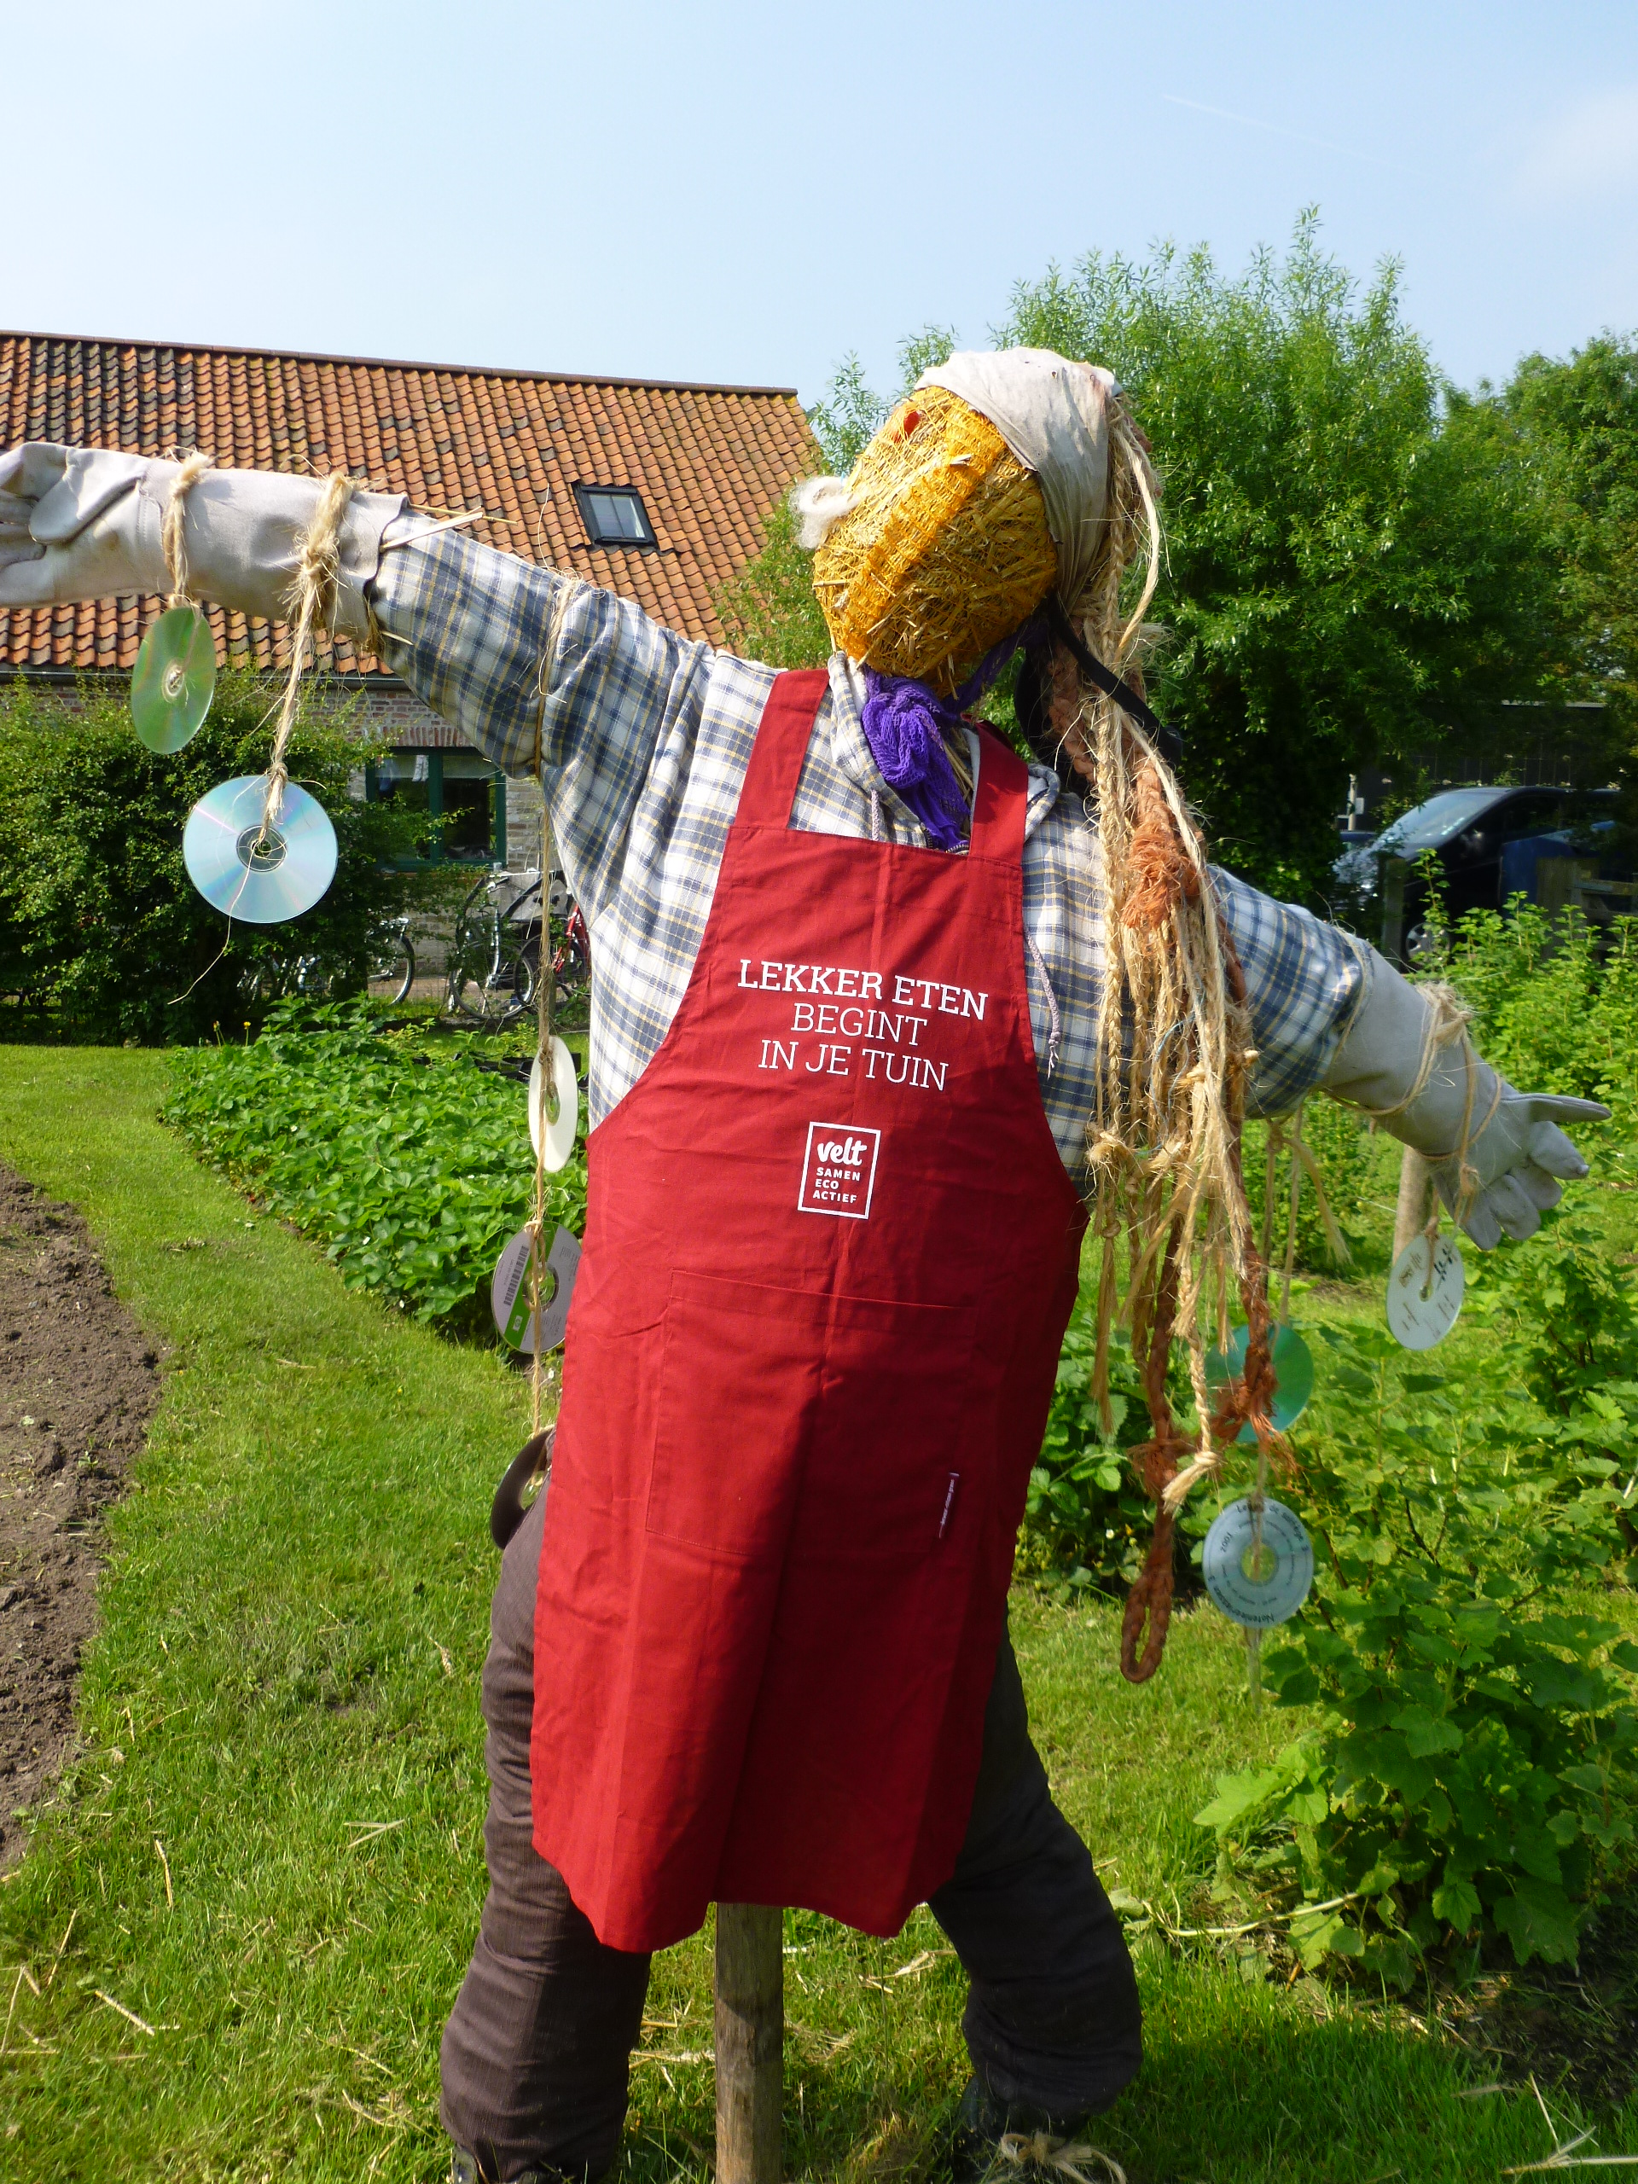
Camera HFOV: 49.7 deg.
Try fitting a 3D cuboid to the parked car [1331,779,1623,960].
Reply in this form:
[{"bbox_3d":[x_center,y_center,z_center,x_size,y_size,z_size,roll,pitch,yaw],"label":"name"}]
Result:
[{"bbox_3d":[6.500,-1.870,15.600,4.300,1.620,1.780,0,9,-5],"label":"parked car"}]

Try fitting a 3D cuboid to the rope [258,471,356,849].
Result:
[{"bbox_3d":[-0.412,-0.350,1.425,0.080,0.300,0.110,-1,10,-12],"label":"rope"}]

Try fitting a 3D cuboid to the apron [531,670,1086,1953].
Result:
[{"bbox_3d":[-0.003,0.180,1.585,0.460,1.080,0.280,4,9,-11],"label":"apron"}]

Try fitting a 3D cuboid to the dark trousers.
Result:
[{"bbox_3d":[-0.025,0.645,1.710,0.660,0.870,0.300,-1,10,-10],"label":"dark trousers"}]

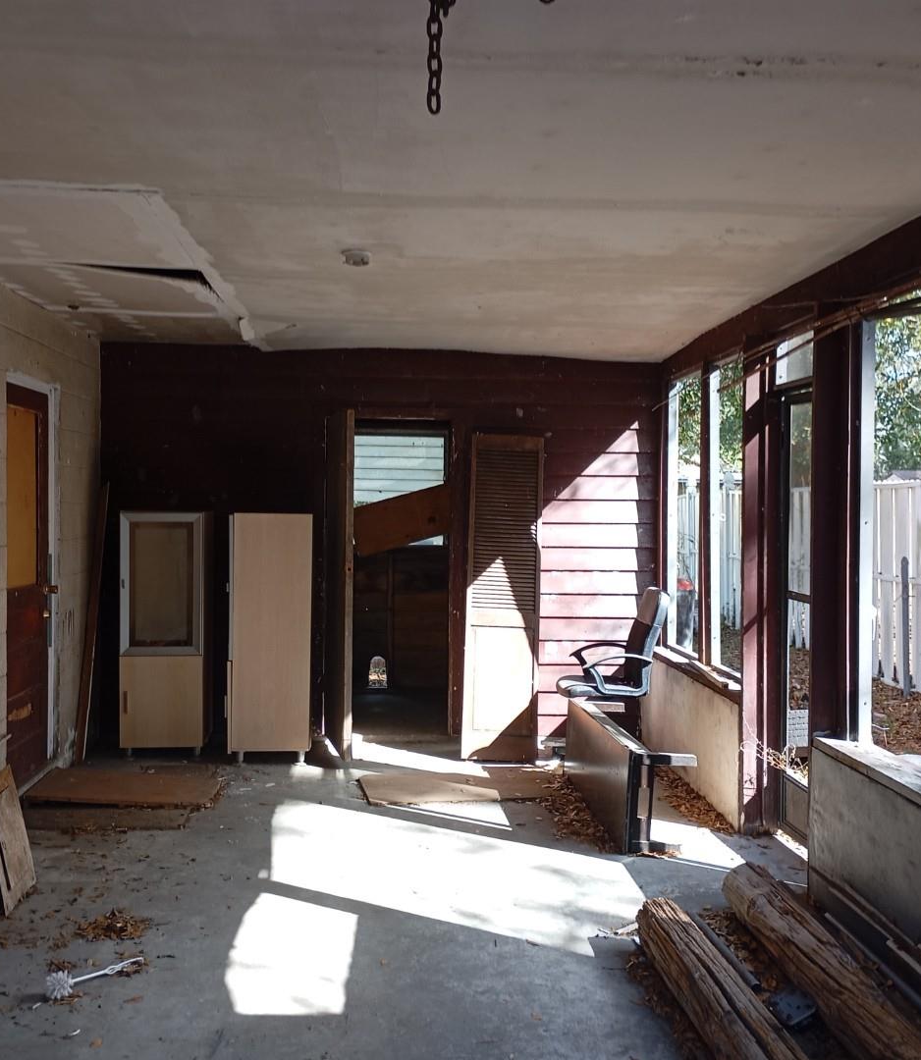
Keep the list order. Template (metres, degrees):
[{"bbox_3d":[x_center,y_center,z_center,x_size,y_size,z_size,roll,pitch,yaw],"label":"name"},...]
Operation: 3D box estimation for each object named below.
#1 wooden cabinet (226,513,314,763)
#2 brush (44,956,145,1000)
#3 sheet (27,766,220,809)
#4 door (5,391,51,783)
[{"bbox_3d":[-1.105,0.618,6.702,0.475,1.425,0.460,0,1,-5],"label":"wooden cabinet"},{"bbox_3d":[-1.152,1.407,3.622,0.080,0.080,0.355,2,-2,36],"label":"brush"},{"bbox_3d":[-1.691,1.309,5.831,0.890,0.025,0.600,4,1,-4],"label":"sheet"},{"bbox_3d":[-2.209,0.264,5.720,0.045,1.990,0.800,0,1,-3],"label":"door"}]

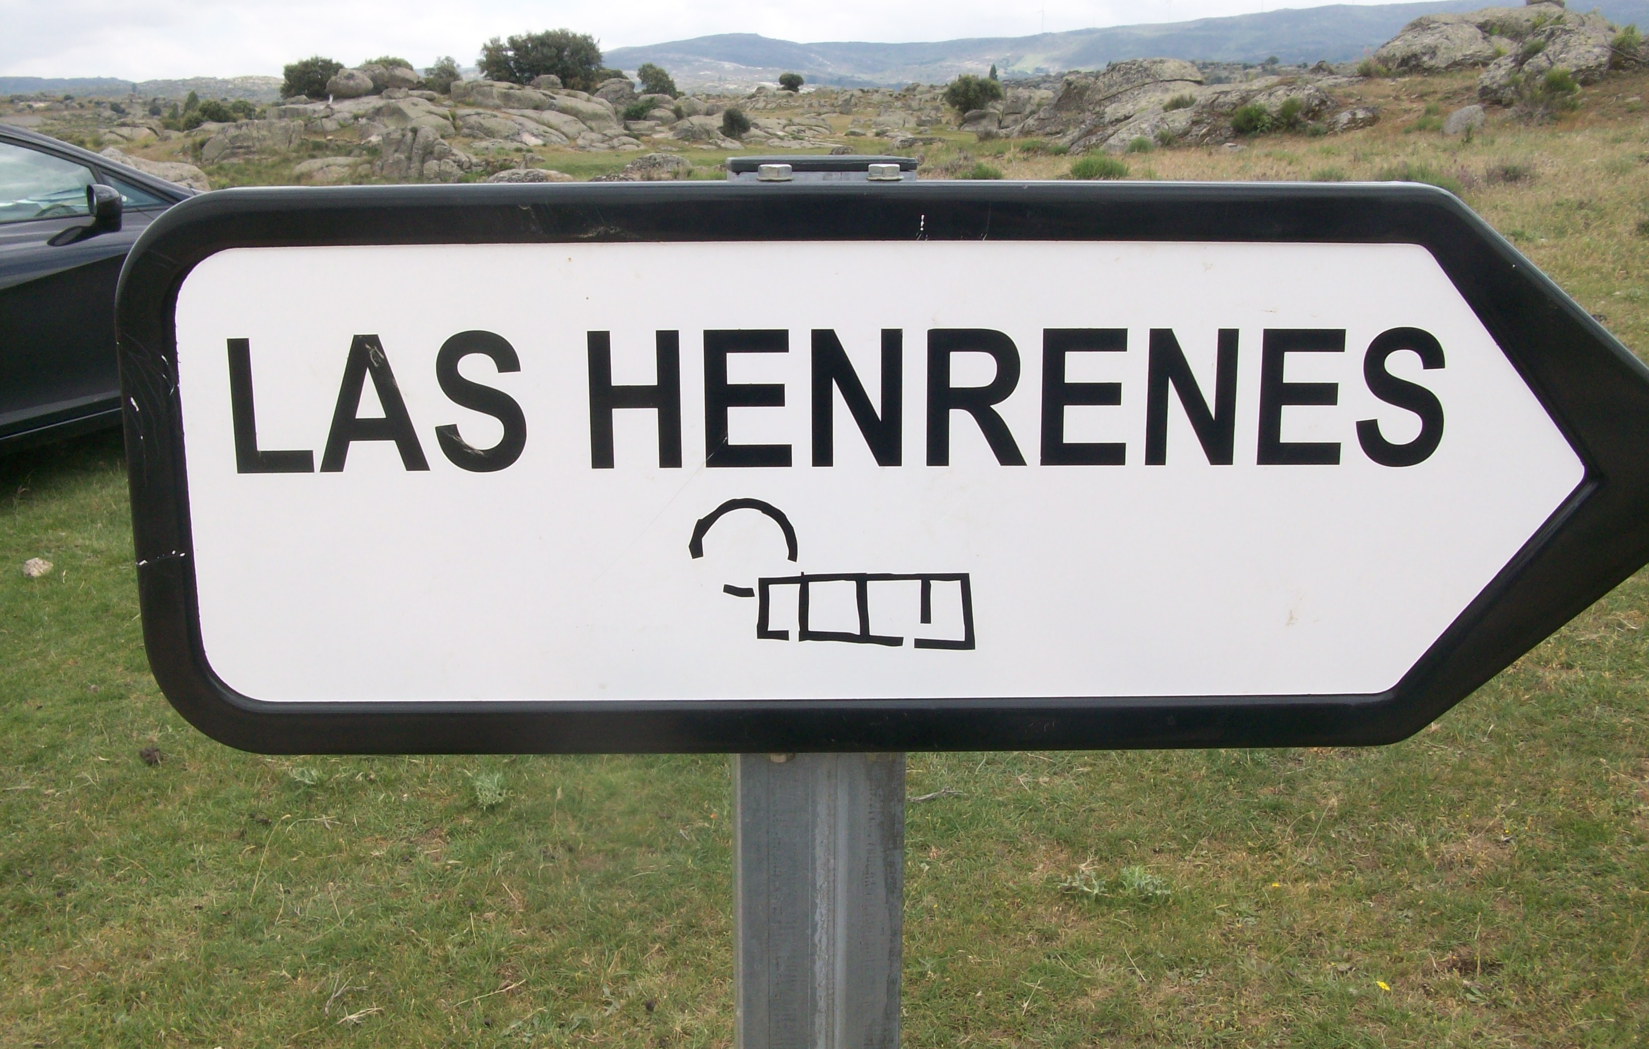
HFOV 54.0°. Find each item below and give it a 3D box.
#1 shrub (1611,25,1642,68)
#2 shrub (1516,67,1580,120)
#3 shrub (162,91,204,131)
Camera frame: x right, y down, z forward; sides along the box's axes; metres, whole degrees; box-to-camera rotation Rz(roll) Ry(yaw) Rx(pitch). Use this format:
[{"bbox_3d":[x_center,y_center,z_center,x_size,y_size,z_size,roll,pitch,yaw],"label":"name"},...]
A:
[{"bbox_3d":[12.451,-7.395,25.126,0.451,0.672,0.406,7,17,24],"label":"shrub"},{"bbox_3d":[10.693,-6.357,23.963,0.927,0.810,0.835,6,16,22],"label":"shrub"},{"bbox_3d":[-24.368,-15.682,61.516,1.507,1.517,1.357,-6,16,-20],"label":"shrub"}]

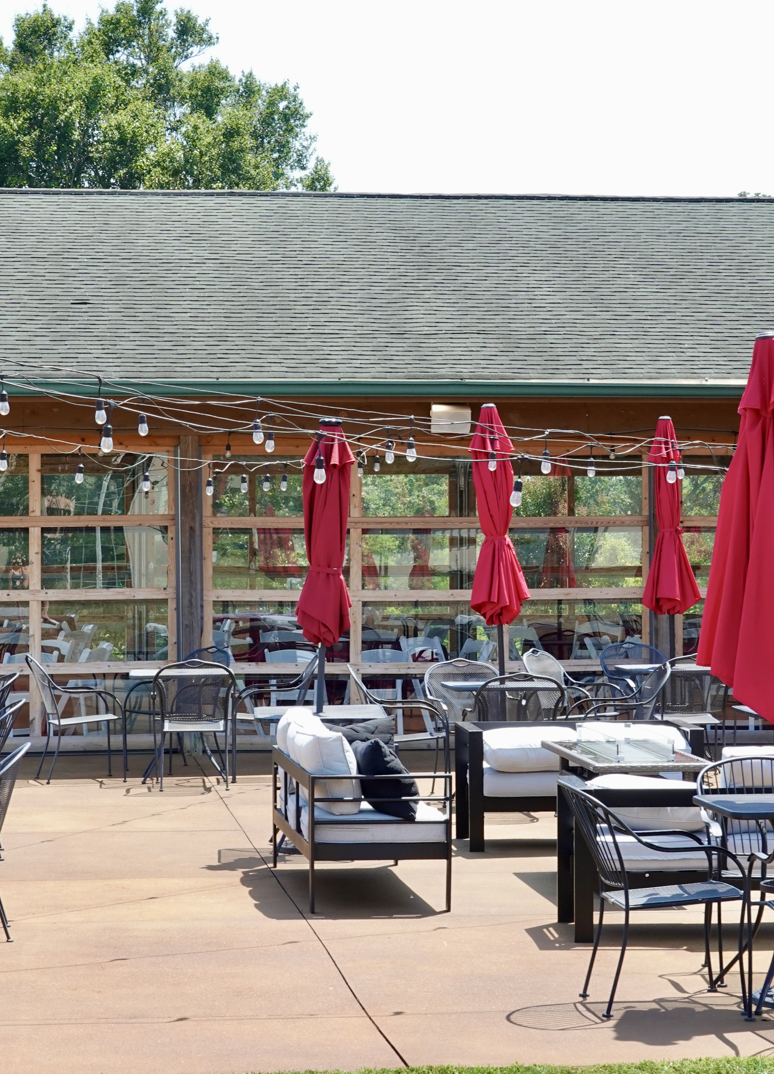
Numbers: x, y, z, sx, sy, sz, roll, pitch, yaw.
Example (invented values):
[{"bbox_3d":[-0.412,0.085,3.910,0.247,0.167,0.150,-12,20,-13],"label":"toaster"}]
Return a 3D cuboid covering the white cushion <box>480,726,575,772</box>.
[{"bbox_3d":[0.814,1.197,15.100,0.560,0.170,0.520,0,12,-6],"label":"white cushion"}]

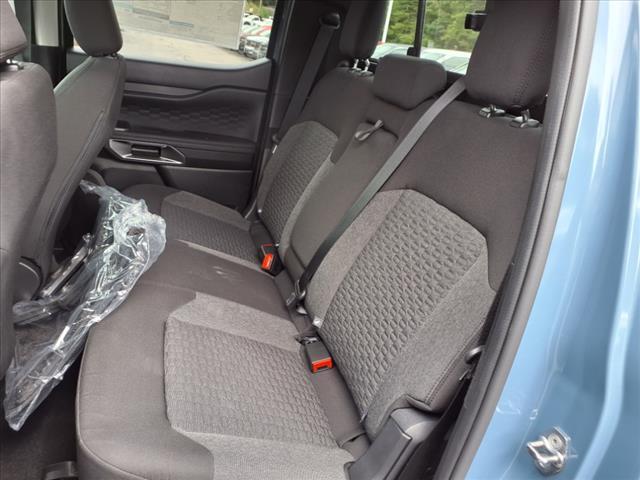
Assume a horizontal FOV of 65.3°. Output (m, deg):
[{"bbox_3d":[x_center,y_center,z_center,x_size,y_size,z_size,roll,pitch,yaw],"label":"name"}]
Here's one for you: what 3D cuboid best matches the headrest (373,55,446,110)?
[{"bbox_3d":[0.199,-0.363,1.138,0.094,0.113,0.220,2,24,-19],"label":"headrest"}]

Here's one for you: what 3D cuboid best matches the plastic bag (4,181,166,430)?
[{"bbox_3d":[-0.572,0.125,1.234,0.360,0.360,0.590,2,24,-19],"label":"plastic bag"}]

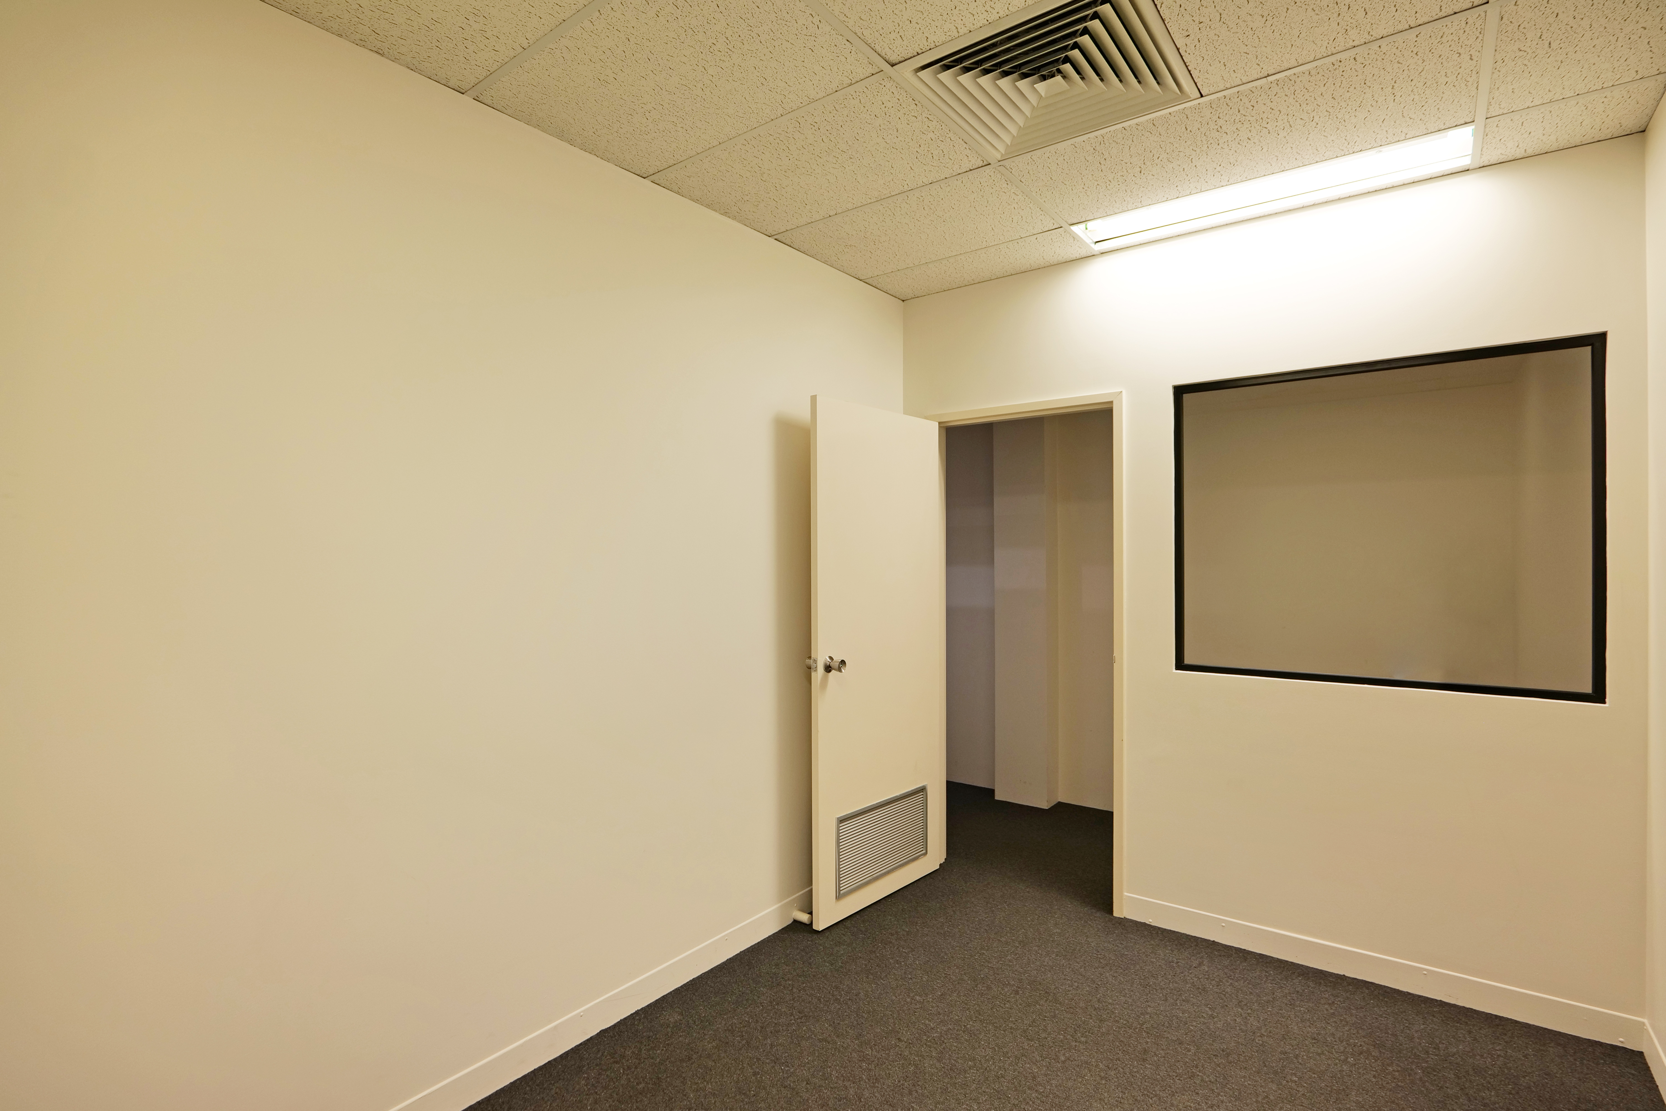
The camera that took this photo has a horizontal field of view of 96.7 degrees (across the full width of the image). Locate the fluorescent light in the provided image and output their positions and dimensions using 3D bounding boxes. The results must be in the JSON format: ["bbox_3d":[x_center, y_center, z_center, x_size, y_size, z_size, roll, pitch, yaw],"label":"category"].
[{"bbox_3d":[1.495,-1.280,2.623,1.180,0.070,0.340,0,0,36],"label":"fluorescent light"}]

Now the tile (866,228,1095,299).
[{"bbox_3d":[0.622,-1.265,3.240,0.945,0.020,0.360,0,0,37],"label":"tile"}]

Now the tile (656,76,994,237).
[{"bbox_3d":[-0.052,-1.255,2.415,0.945,0.020,0.585,0,0,37],"label":"tile"}]

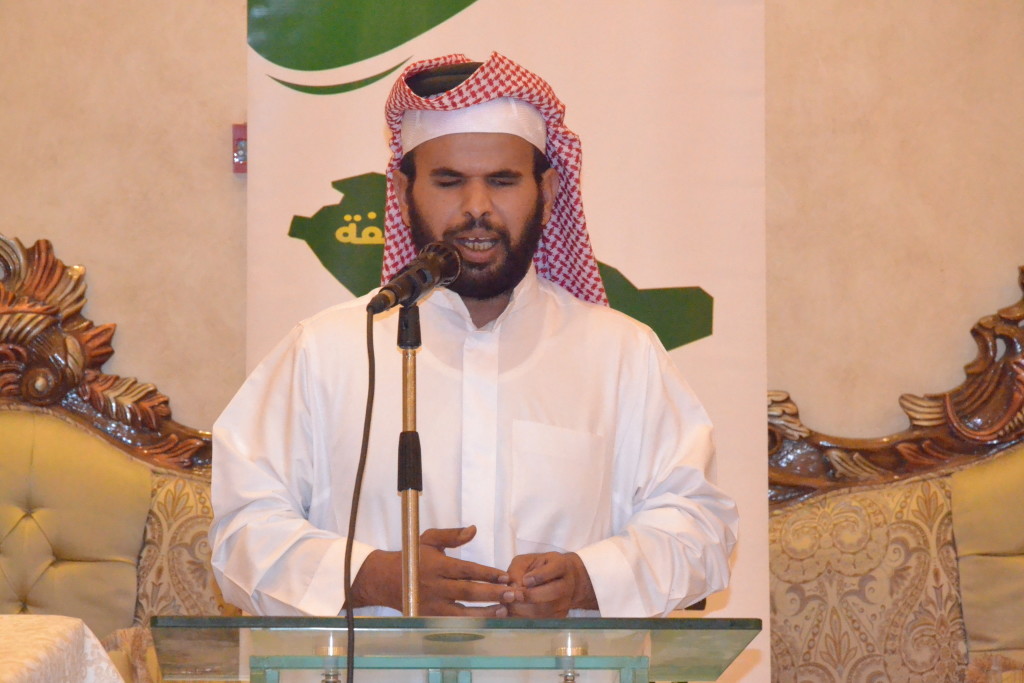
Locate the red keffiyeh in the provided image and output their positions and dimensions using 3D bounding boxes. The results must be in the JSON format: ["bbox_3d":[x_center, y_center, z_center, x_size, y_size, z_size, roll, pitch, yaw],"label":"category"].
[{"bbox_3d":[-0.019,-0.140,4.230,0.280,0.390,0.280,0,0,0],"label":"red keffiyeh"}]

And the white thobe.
[{"bbox_3d":[-0.043,0.605,4.170,0.610,1.380,0.400,0,0,0],"label":"white thobe"}]

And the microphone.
[{"bbox_3d":[-0.110,-0.066,3.940,0.054,0.056,0.200,0,16,27],"label":"microphone"}]

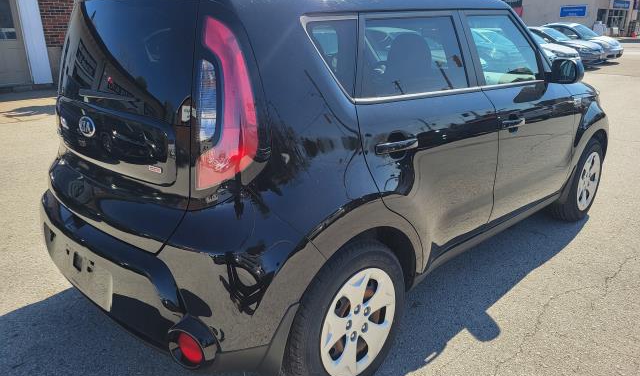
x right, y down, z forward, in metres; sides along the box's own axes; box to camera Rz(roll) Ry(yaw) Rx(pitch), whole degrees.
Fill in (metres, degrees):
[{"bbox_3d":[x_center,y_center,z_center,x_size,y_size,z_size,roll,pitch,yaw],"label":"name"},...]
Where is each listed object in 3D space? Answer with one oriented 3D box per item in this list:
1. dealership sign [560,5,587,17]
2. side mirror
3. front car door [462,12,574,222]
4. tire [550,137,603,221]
[{"bbox_3d":[24.258,-16.986,46.000,2.250,1.050,0.100,7,19,25],"label":"dealership sign"},{"bbox_3d":[1.359,-0.642,2.643,0.140,0.150,0.200,-17,23,-42],"label":"side mirror"},{"bbox_3d":[1.120,-0.401,2.709,1.190,1.140,0.240,-17,23,-42],"label":"front car door"},{"bbox_3d":[1.928,-0.066,3.622,0.650,0.650,0.210,-17,23,-42],"label":"tire"}]

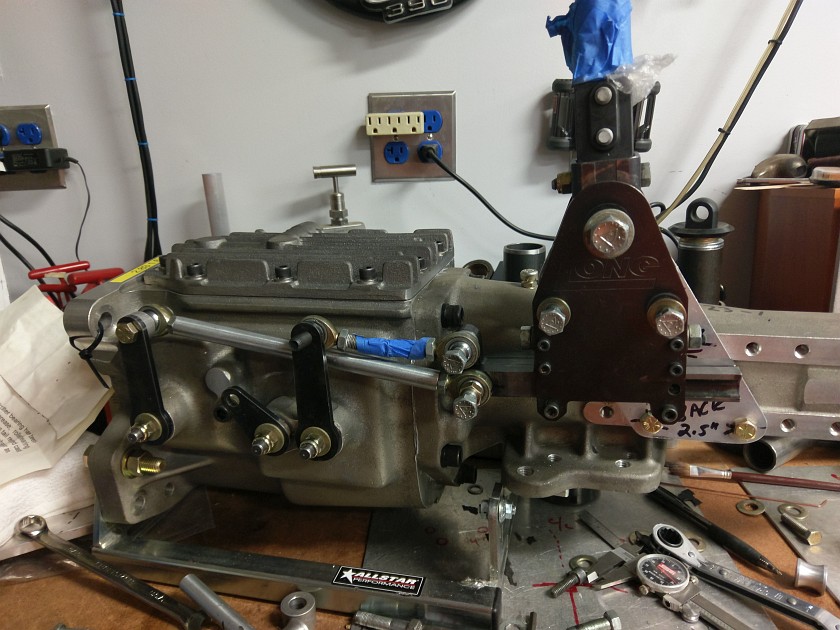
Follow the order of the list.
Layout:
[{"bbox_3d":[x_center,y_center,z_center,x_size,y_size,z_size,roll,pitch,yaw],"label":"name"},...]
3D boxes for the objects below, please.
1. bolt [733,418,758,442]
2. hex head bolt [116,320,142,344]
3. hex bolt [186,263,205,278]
[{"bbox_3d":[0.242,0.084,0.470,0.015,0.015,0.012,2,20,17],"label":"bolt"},{"bbox_3d":[-0.217,0.013,0.468,0.015,0.015,0.010,3,19,14],"label":"hex head bolt"},{"bbox_3d":[-0.174,-0.034,0.488,0.013,0.009,0.013,3,19,14],"label":"hex bolt"}]

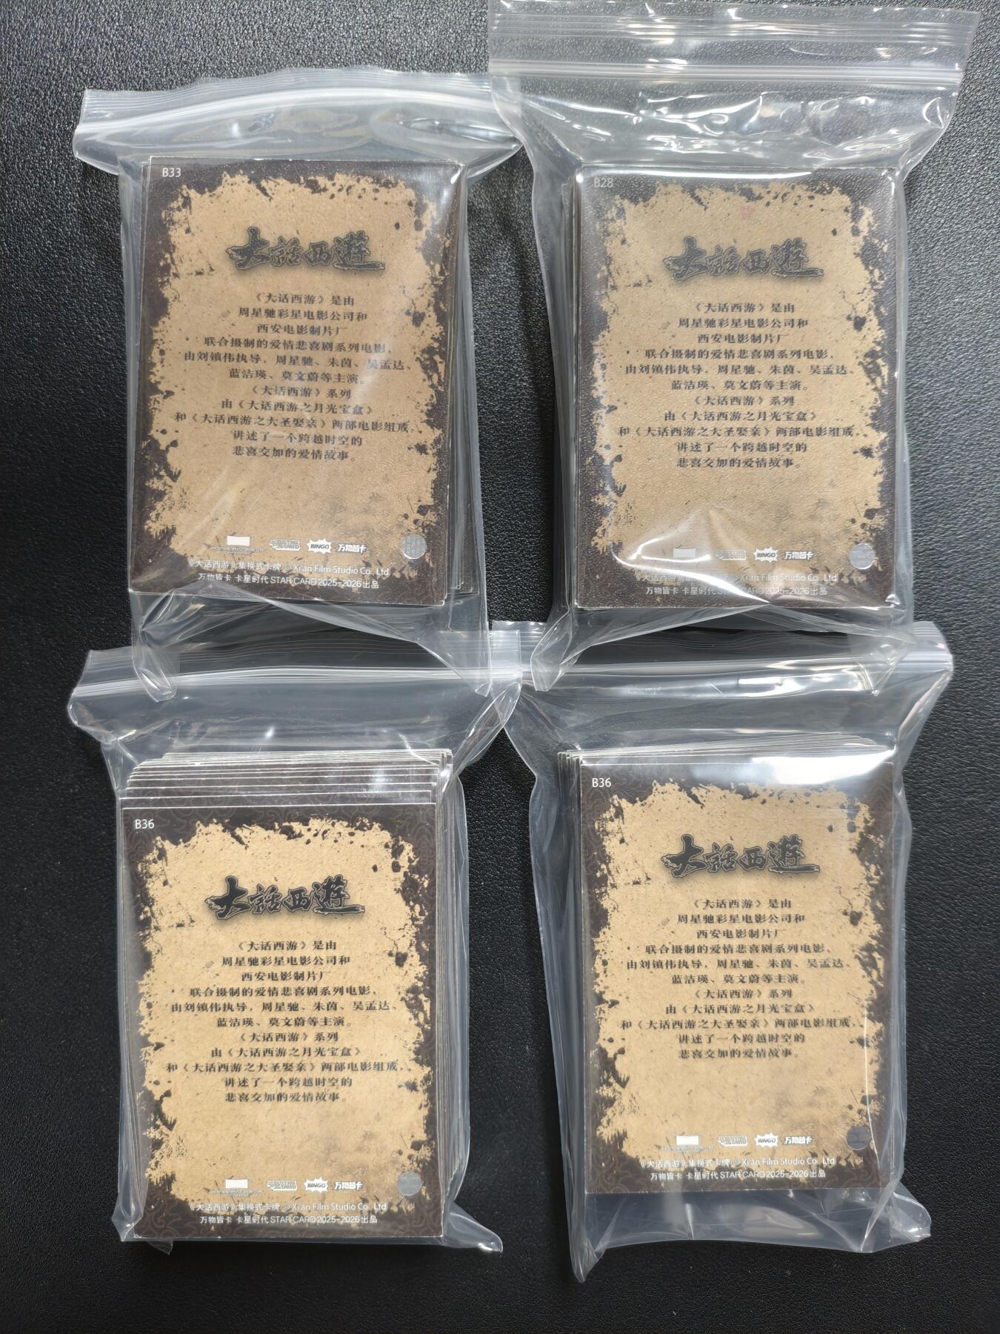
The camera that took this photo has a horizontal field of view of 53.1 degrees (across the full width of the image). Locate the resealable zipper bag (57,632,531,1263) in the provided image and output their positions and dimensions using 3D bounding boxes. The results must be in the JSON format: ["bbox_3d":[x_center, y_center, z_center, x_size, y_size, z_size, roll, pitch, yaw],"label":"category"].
[{"bbox_3d":[-0.043,0.057,0.210,0.094,0.020,0.131,-1,90,0],"label":"resealable zipper bag"}]

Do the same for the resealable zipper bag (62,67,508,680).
[{"bbox_3d":[-0.042,-0.059,0.208,0.093,0.020,0.131,2,90,0],"label":"resealable zipper bag"}]

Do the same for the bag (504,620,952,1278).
[{"bbox_3d":[0.047,0.059,0.210,0.096,0.020,0.138,-1,90,0],"label":"bag"}]

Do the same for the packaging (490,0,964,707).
[{"bbox_3d":[0.049,-0.067,0.208,0.102,0.020,0.142,0,90,0],"label":"packaging"}]

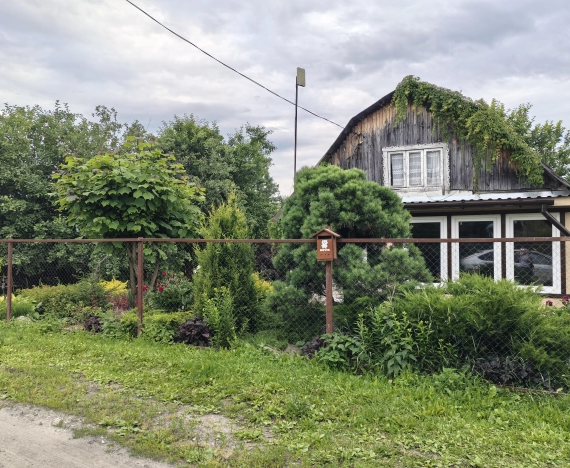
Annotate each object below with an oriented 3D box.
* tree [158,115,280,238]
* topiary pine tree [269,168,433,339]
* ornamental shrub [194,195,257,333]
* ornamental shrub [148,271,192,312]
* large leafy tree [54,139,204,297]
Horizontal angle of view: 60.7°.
[{"bbox_3d":[-2.186,-1.006,16.000,4.000,5.700,3.900,0,-2,0],"label":"tree"},{"bbox_3d":[1.060,0.302,8.000,2.650,2.840,2.500,0,-2,0],"label":"topiary pine tree"},{"bbox_3d":[-1.027,0.493,8.400,1.100,2.420,1.050,0,-2,0],"label":"ornamental shrub"},{"bbox_3d":[-2.302,1.199,9.700,0.900,0.940,0.880,0,-2,0],"label":"ornamental shrub"},{"bbox_3d":[-3.248,-0.130,10.100,3.050,3.620,2.900,0,-2,0],"label":"large leafy tree"}]

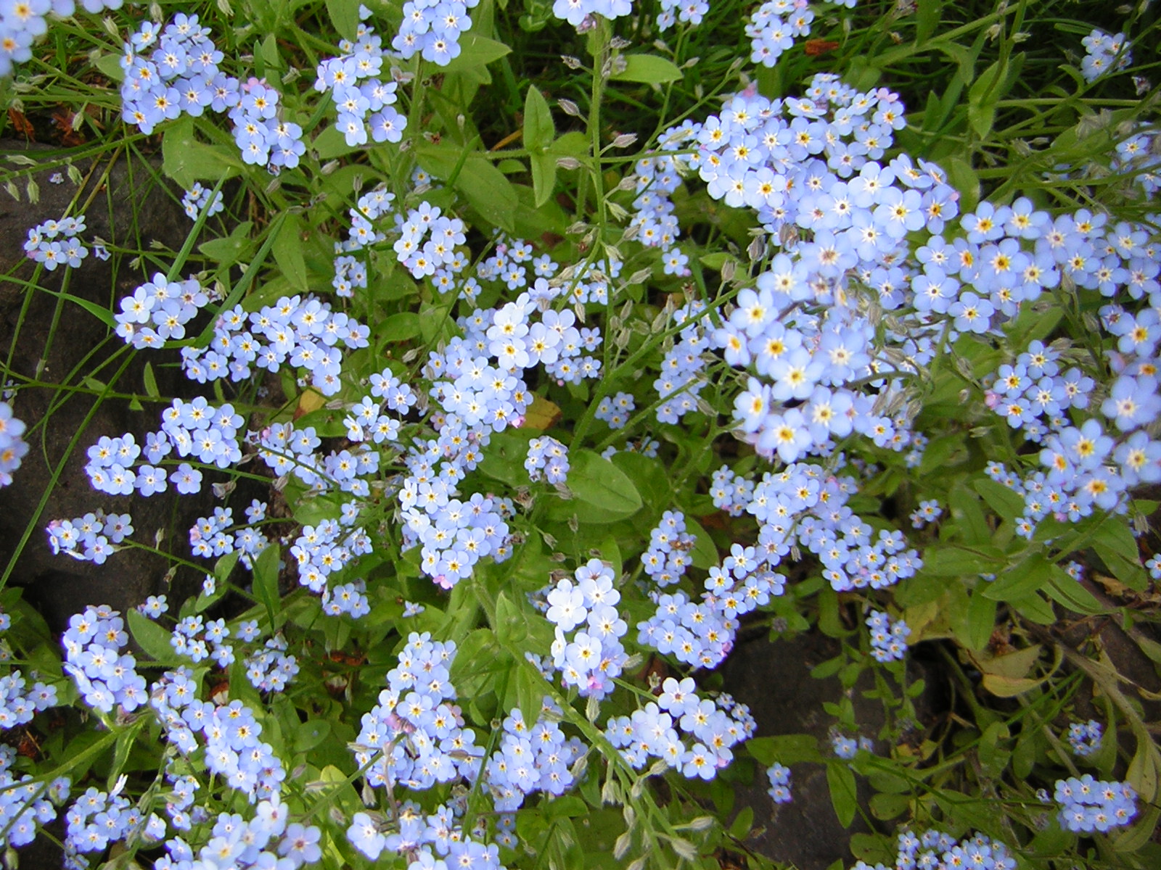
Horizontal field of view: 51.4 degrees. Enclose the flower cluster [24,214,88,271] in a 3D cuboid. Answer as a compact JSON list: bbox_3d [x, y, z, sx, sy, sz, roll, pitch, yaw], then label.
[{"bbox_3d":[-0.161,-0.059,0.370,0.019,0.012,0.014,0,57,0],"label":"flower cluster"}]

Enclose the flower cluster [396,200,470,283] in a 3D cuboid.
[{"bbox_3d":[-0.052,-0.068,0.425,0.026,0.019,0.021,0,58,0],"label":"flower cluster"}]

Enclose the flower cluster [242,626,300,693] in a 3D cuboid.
[{"bbox_3d":[-0.113,0.082,0.440,0.021,0.014,0.021,0,57,0],"label":"flower cluster"}]

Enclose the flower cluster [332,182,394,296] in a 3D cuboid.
[{"bbox_3d":[-0.083,-0.075,0.465,0.024,0.024,0.033,0,58,0],"label":"flower cluster"}]

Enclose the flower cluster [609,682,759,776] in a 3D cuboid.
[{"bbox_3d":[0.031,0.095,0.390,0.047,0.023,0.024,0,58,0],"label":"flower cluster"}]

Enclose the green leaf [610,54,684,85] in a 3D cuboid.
[{"bbox_3d":[0.028,-0.154,0.510,0.031,0.006,0.013,-2,80,1],"label":"green leaf"}]

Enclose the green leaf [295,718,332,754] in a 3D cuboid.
[{"bbox_3d":[-0.115,0.130,0.520,0.020,0.004,0.011,-38,74,-21],"label":"green leaf"}]

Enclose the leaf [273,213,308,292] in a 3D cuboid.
[{"bbox_3d":[-0.119,-0.077,0.510,0.013,0.007,0.036,-11,77,-10],"label":"leaf"}]

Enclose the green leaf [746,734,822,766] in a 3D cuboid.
[{"bbox_3d":[0.090,0.138,0.530,0.034,0.007,0.012,10,66,10],"label":"green leaf"}]

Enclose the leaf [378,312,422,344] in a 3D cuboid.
[{"bbox_3d":[-0.076,-0.045,0.510,0.022,0.004,0.011,-37,80,-13],"label":"leaf"}]

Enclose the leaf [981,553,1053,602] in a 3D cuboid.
[{"bbox_3d":[0.159,0.052,0.440,0.028,0.005,0.011,-29,66,0],"label":"leaf"}]

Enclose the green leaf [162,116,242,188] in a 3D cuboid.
[{"bbox_3d":[-0.129,-0.096,0.410,0.029,0.008,0.023,8,71,9],"label":"green leaf"}]

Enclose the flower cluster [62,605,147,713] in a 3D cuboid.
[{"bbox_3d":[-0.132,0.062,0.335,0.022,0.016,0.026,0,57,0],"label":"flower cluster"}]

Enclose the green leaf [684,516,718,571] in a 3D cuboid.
[{"bbox_3d":[0.048,0.045,0.500,0.015,0.006,0.028,-40,72,-12],"label":"green leaf"}]

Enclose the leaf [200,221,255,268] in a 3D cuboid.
[{"bbox_3d":[-0.142,-0.076,0.485,0.022,0.007,0.018,0,68,0],"label":"leaf"}]

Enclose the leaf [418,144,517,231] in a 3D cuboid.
[{"bbox_3d":[-0.045,-0.098,0.480,0.052,0.009,0.020,42,74,15],"label":"leaf"}]

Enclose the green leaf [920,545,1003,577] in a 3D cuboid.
[{"bbox_3d":[0.145,0.049,0.460,0.031,0.005,0.011,-6,75,4],"label":"green leaf"}]

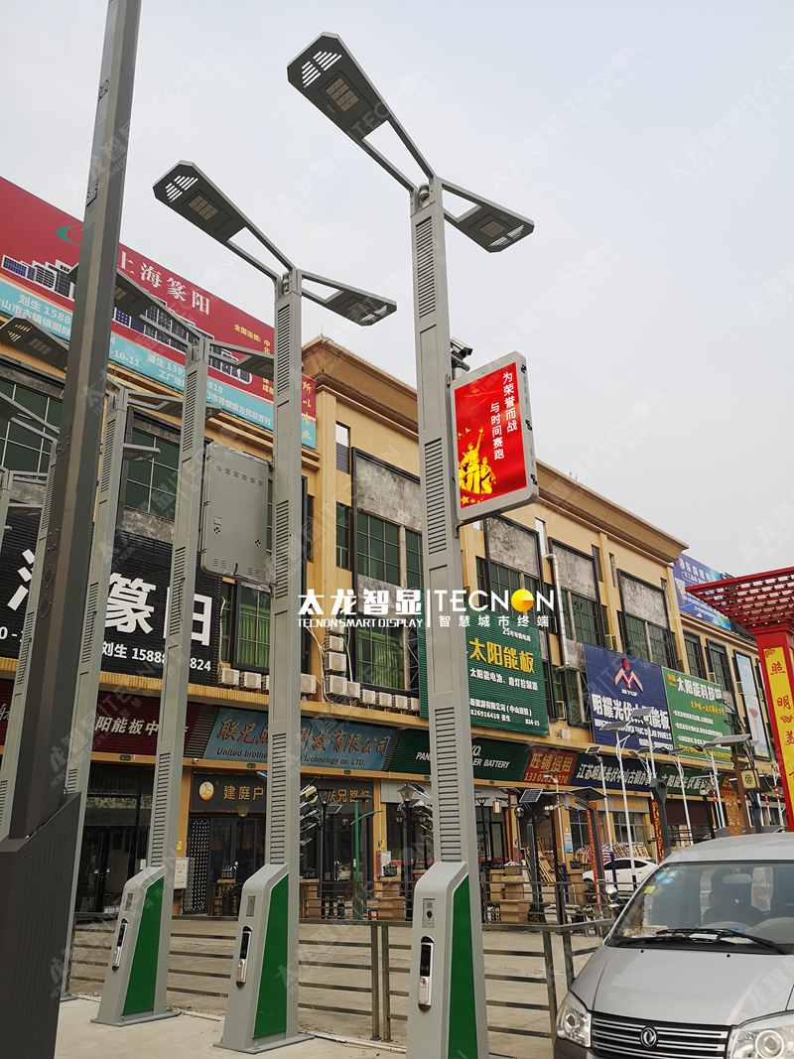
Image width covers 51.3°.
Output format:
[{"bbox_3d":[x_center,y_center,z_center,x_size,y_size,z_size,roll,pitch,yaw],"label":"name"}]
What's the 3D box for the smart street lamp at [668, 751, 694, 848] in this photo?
[{"bbox_3d":[11.940,11.948,33.934,0.900,5.456,0.700,-20,-28,38],"label":"smart street lamp"}]

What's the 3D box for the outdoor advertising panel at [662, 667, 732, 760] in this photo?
[{"bbox_3d":[22.059,13.655,60.479,0.200,5.890,10.265,-20,-28,38],"label":"outdoor advertising panel"}]

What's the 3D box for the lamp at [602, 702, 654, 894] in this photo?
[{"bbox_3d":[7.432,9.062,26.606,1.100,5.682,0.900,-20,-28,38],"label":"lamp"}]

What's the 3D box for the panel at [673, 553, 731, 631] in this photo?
[{"bbox_3d":[25.919,5.328,69.898,0.300,5.168,9.669,-20,-28,38],"label":"panel"}]

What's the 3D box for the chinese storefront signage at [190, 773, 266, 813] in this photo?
[{"bbox_3d":[-5.718,9.456,29.529,0.150,1.190,4.009,-20,-28,38],"label":"chinese storefront signage"}]

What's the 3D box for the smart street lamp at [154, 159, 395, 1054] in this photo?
[{"bbox_3d":[-1.238,0.486,9.011,0.740,8.806,3.685,-20,-28,38],"label":"smart street lamp"}]

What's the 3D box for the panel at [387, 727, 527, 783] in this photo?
[{"bbox_3d":[3.186,10.792,39.094,0.200,1.743,10.574,3,-13,44],"label":"panel"}]

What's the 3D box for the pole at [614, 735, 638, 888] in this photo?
[{"bbox_3d":[7.438,9.224,26.542,0.150,5.332,0.150,-20,-28,38],"label":"pole"}]

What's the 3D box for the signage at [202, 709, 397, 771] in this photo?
[{"bbox_3d":[-3.434,8.269,32.166,0.200,1.735,9.243,3,-13,44],"label":"signage"}]

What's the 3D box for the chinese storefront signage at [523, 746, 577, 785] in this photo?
[{"bbox_3d":[8.246,12.750,44.377,0.200,1.763,4.572,3,-13,44],"label":"chinese storefront signage"}]

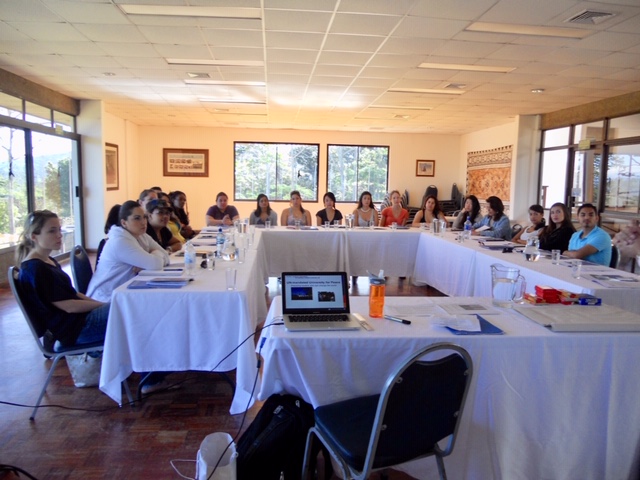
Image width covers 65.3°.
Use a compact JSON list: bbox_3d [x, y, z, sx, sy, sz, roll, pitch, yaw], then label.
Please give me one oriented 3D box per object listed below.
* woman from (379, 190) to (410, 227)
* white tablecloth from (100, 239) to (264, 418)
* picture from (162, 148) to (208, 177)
[{"bbox_3d":[1.157,-0.086,7.662,0.460,1.325,0.720,1,6,-2],"label":"woman"},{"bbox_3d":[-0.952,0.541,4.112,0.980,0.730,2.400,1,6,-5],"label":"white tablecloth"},{"bbox_3d":[-3.458,-1.983,12.894,1.160,0.710,0.050,1,6,-5],"label":"picture"}]

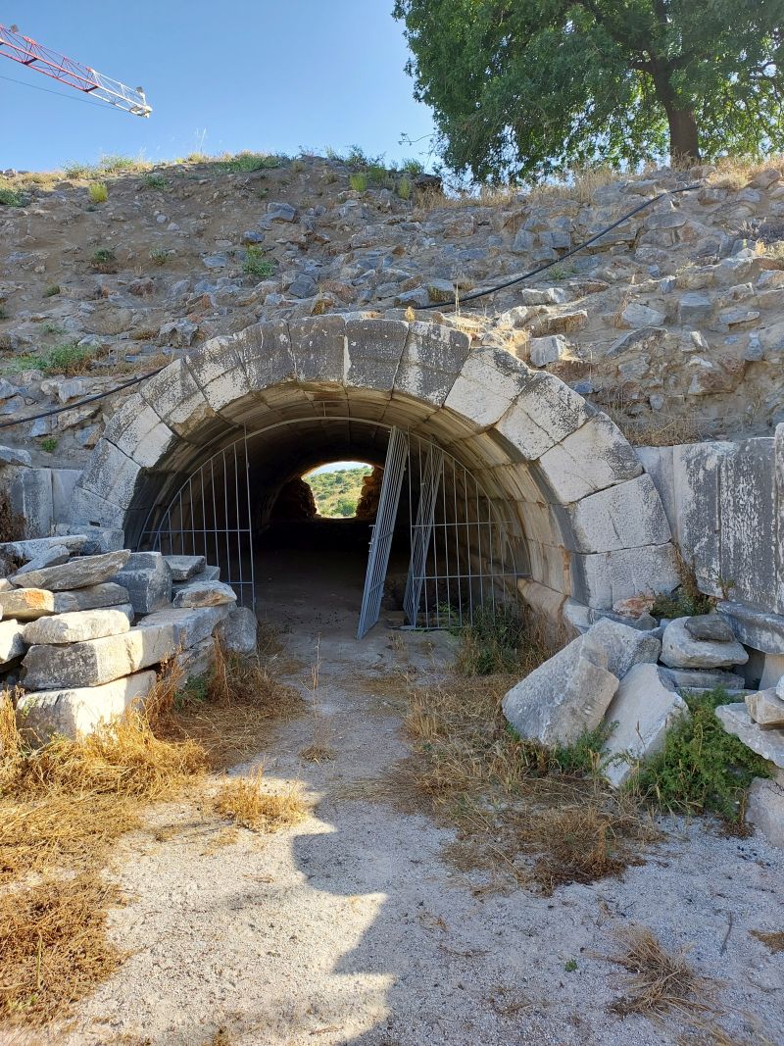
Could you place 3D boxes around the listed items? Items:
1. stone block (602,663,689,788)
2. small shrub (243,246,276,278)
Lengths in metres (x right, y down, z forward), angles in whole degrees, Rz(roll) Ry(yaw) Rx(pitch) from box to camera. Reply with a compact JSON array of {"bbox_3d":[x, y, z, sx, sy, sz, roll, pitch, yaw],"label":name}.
[{"bbox_3d":[1.393,1.105,4.650,0.430,0.500,0.580,-2,3,10],"label":"stone block"},{"bbox_3d":[-1.741,-3.448,11.200,0.430,0.380,0.400,-2,2,-2],"label":"small shrub"}]

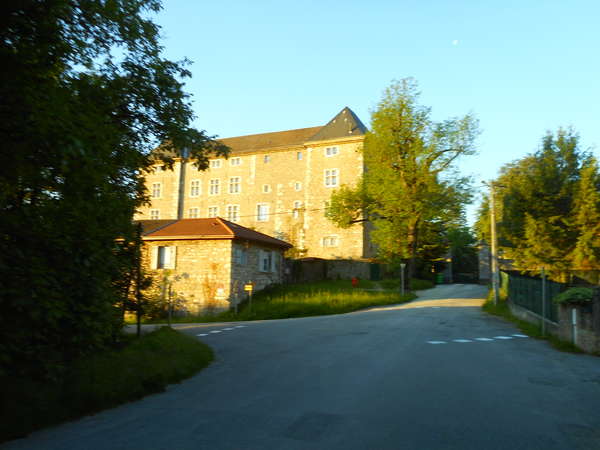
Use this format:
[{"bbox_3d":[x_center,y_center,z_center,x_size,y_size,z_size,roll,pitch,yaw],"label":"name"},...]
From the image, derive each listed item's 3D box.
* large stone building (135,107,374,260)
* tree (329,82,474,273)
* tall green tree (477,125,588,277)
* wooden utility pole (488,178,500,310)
[{"bbox_3d":[-6.073,-4.268,73.809,35.500,22.500,12.000,-2,-9,24],"label":"large stone building"},{"bbox_3d":[8.818,-4.134,43.245,12.500,17.700,12.000,1,-8,0],"label":"tree"},{"bbox_3d":[16.961,-1.300,36.831,8.000,11.820,8.000,1,-8,0],"label":"tall green tree"},{"bbox_3d":[10.040,0.952,25.949,0.300,6.380,0.300,1,-8,0],"label":"wooden utility pole"}]

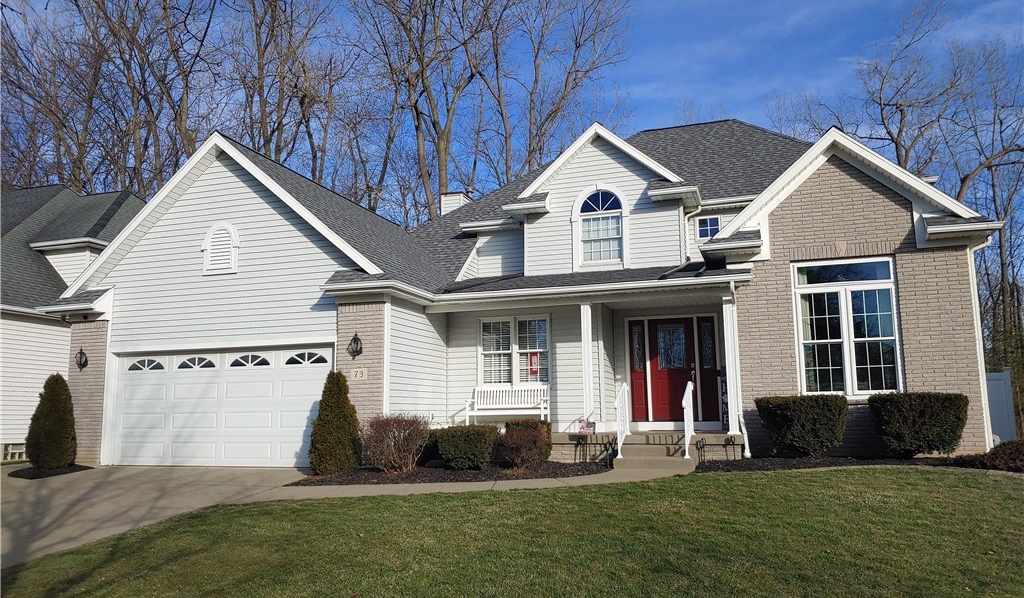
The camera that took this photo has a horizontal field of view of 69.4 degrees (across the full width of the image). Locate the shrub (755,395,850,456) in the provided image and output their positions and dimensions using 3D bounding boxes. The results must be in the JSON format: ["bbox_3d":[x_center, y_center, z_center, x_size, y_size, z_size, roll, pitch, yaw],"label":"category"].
[{"bbox_3d":[4.608,2.069,11.840,1.392,1.018,1.002,-3,-9,18],"label":"shrub"}]

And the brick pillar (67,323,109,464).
[{"bbox_3d":[-8.195,1.806,14.325,0.925,2.730,0.200,-3,-9,18],"label":"brick pillar"}]

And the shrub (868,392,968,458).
[{"bbox_3d":[6.195,1.957,11.336,1.312,1.035,0.997,-3,-9,18],"label":"shrub"}]

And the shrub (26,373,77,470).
[{"bbox_3d":[-8.444,2.230,13.601,0.789,1.713,0.789,-3,-9,18],"label":"shrub"}]

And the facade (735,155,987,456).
[{"bbox_3d":[5.770,0.070,12.753,3.780,5.215,0.270,-3,-9,18],"label":"facade"}]

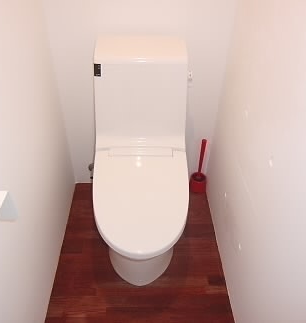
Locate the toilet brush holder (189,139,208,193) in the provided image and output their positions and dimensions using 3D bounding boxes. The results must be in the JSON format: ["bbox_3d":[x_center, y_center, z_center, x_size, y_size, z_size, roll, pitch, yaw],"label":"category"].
[{"bbox_3d":[0.279,0.021,1.747,0.095,0.375,0.097,0,40,-3],"label":"toilet brush holder"}]

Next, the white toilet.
[{"bbox_3d":[-0.050,0.055,1.288,0.398,0.895,0.790,0,40,-3],"label":"white toilet"}]

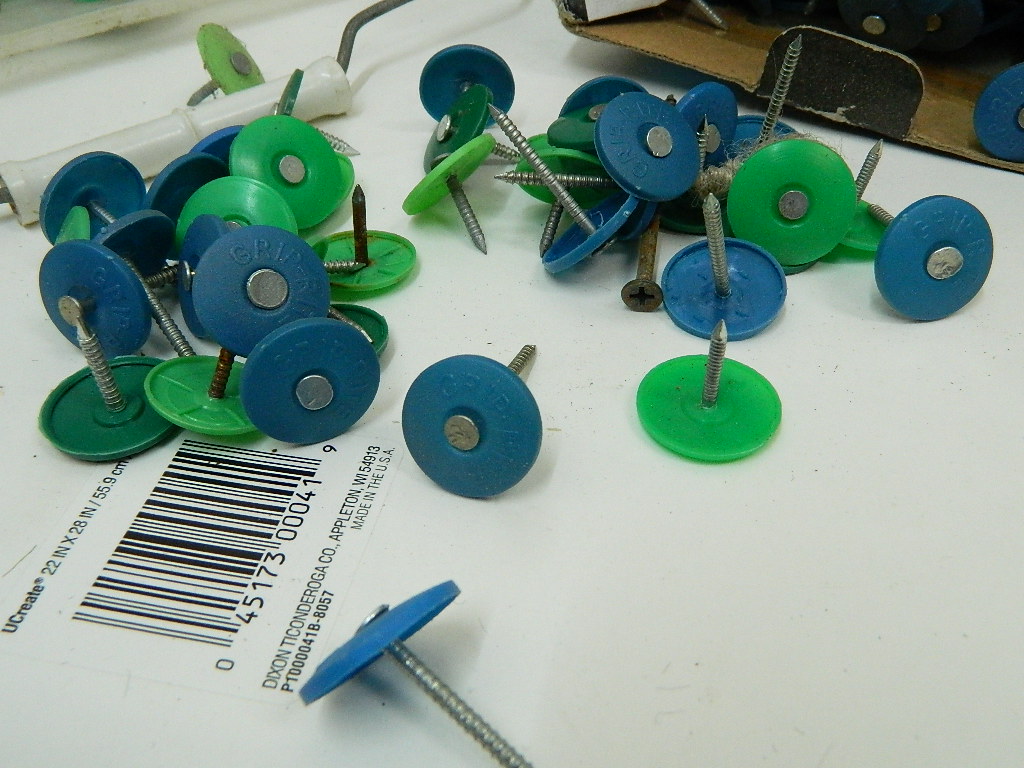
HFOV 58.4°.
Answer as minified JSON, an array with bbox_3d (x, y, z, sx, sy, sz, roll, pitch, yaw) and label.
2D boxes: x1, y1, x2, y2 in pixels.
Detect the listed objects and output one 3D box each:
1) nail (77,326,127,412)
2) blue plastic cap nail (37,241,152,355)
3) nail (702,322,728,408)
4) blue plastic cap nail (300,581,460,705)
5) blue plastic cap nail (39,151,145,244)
[{"bbox_3d":[-0.073,-0.003,0.162,0.003,0.021,0.003,-24,47,-22],"label":"nail"},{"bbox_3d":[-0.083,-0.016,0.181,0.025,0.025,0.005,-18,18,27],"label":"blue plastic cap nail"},{"bbox_3d":[0.036,-0.003,0.160,0.003,0.021,0.003,-1,44,1],"label":"nail"},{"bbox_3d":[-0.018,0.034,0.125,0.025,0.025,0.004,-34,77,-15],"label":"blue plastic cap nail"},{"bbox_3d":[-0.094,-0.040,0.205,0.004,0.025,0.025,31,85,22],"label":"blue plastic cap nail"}]

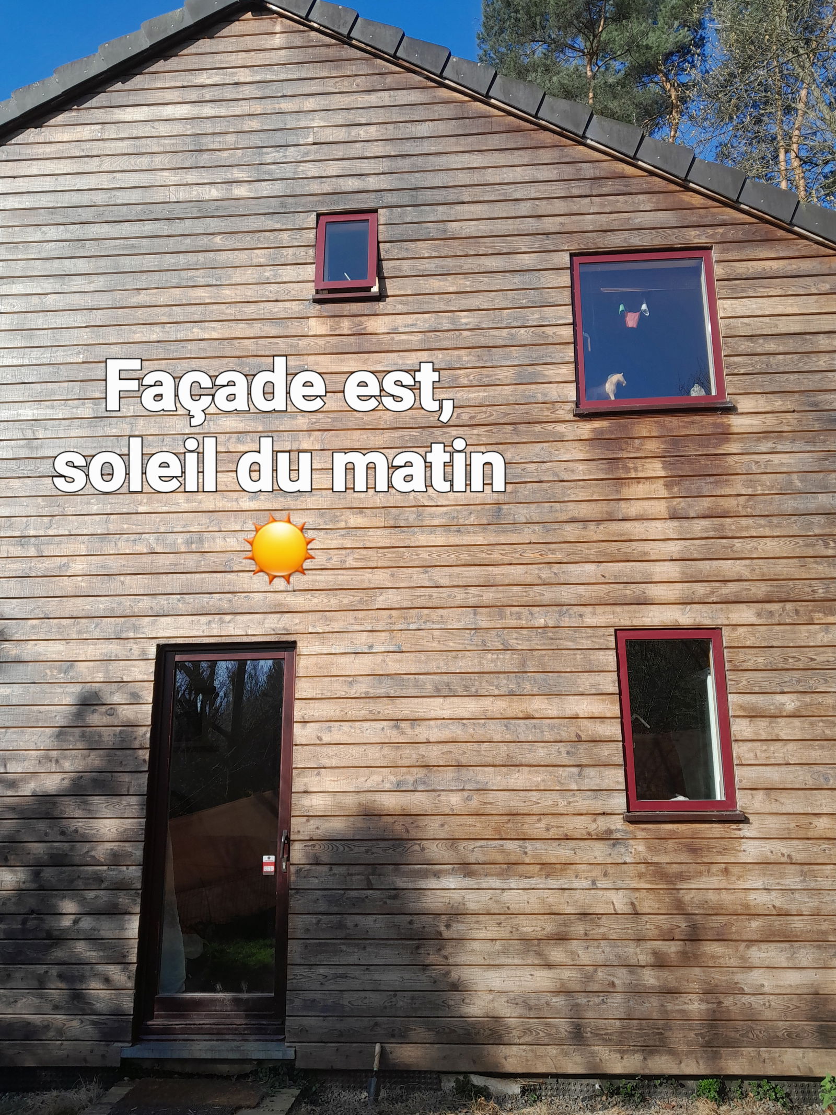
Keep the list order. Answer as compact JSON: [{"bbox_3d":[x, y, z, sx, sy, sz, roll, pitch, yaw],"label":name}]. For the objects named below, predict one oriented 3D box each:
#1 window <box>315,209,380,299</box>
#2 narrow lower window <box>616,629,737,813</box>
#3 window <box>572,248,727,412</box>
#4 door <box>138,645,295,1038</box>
[{"bbox_3d":[-0.457,-1.965,5.711,0.414,0.572,0.140,-2,-13,4],"label":"window"},{"bbox_3d":[1.455,0.918,4.949,0.594,1.009,0.100,-2,-13,4],"label":"narrow lower window"},{"bbox_3d":[1.436,-1.431,5.483,0.887,1.055,0.100,-2,-13,4],"label":"window"},{"bbox_3d":[-1.126,1.585,5.037,0.824,2.138,0.100,-2,-13,4],"label":"door"}]

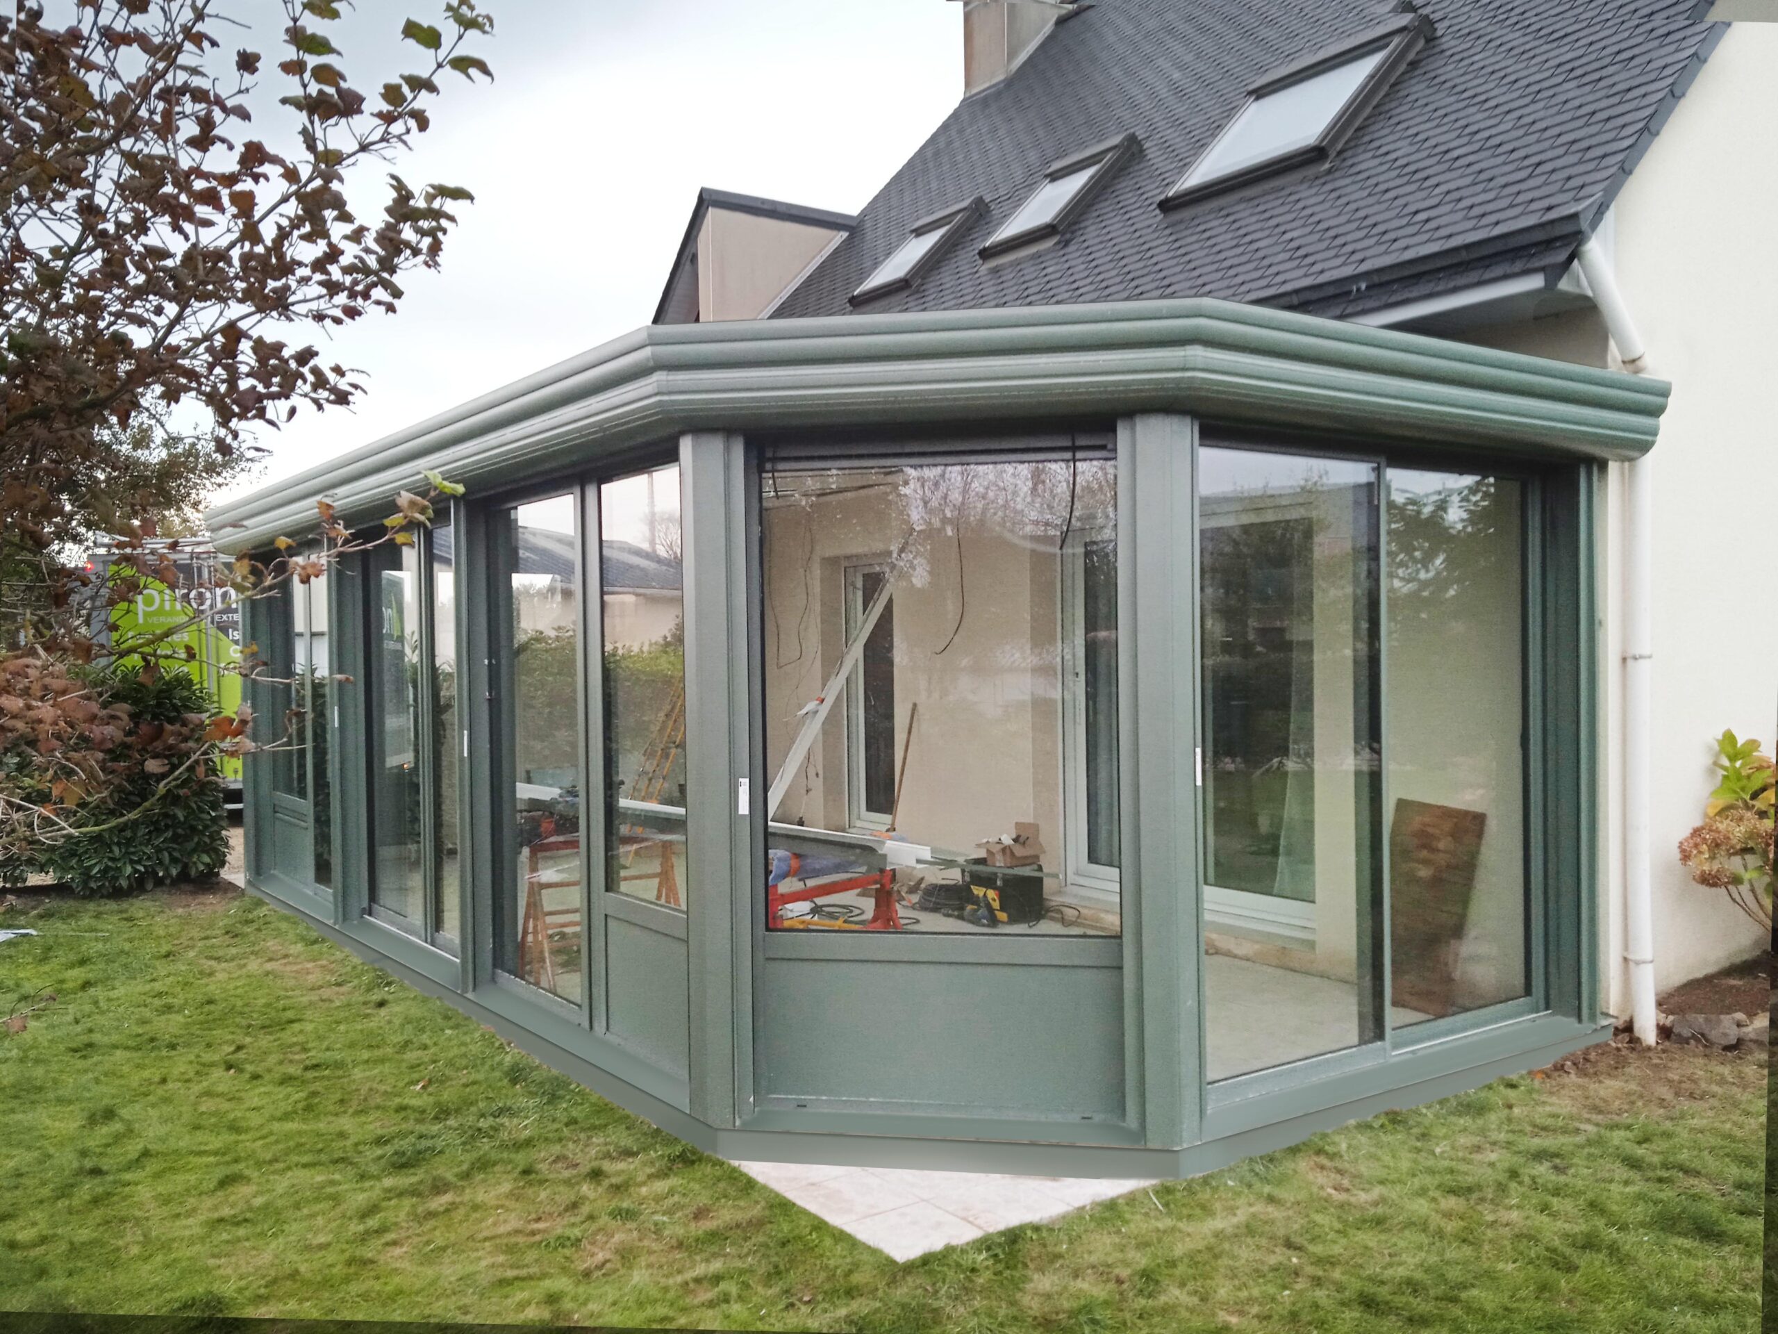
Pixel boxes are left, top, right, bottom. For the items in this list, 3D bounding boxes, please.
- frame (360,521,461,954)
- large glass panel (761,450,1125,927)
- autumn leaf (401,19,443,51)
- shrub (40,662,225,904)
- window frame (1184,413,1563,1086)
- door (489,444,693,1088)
[{"bbox_3d":[-2.505,0.344,7.524,0.100,2.083,1.778,-1,1,-36],"label":"frame"},{"bbox_3d":[0.158,0.086,4.628,1.159,1.550,0.040,-1,0,10],"label":"large glass panel"},{"bbox_3d":[-1.040,-1.405,3.200,0.088,0.066,0.045,-1,0,-18],"label":"autumn leaf"},{"bbox_3d":[-5.550,0.820,10.550,1.450,1.600,1.350,-1,1,-28],"label":"shrub"},{"bbox_3d":[1.752,0.298,5.074,1.881,2.056,0.100,-1,1,-35],"label":"window frame"},{"bbox_3d":[-1.257,0.360,5.788,0.100,2.133,2.031,-1,1,-36],"label":"door"}]

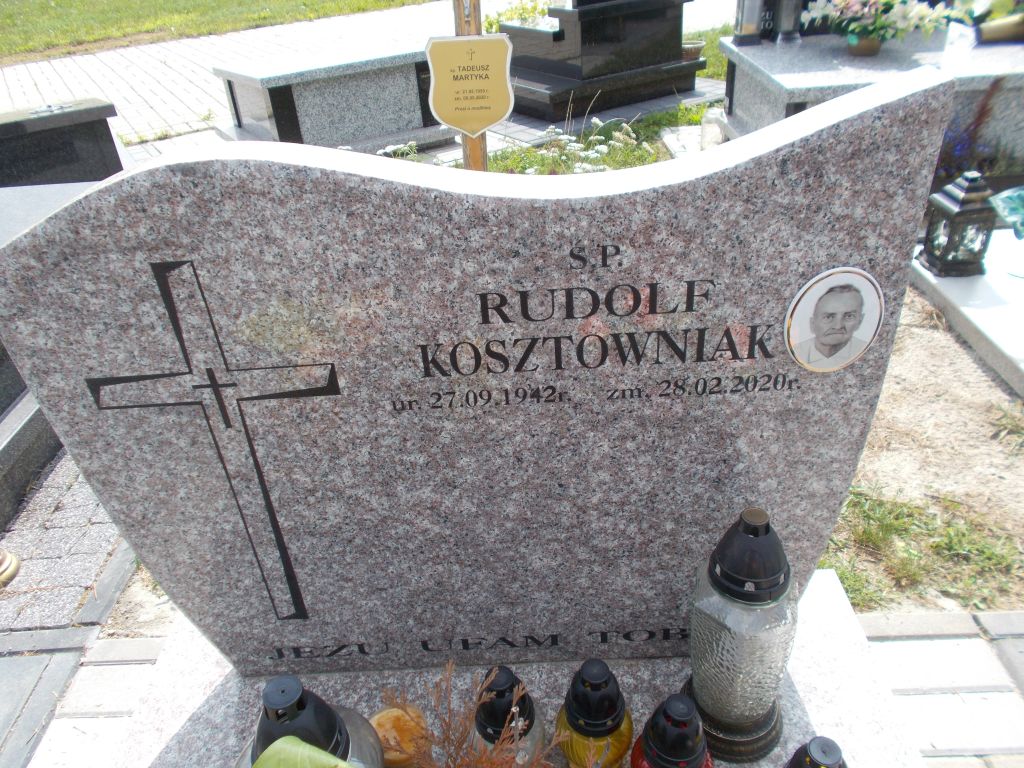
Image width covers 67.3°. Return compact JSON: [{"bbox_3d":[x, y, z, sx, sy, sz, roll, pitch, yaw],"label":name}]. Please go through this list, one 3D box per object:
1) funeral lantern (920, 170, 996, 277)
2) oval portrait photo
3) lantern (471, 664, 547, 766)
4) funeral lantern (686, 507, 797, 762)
[{"bbox_3d":[1.372,-0.496,2.348,0.142,0.296,0.142,-3,33,2],"label":"funeral lantern"},{"bbox_3d":[0.323,-0.058,0.769,0.098,0.125,0.014,-3,33,2],"label":"oval portrait photo"},{"bbox_3d":[-0.004,0.401,0.869,0.085,0.206,0.085,-3,33,2],"label":"lantern"},{"bbox_3d":[0.267,0.281,0.891,0.125,0.343,0.125,-3,33,2],"label":"funeral lantern"}]

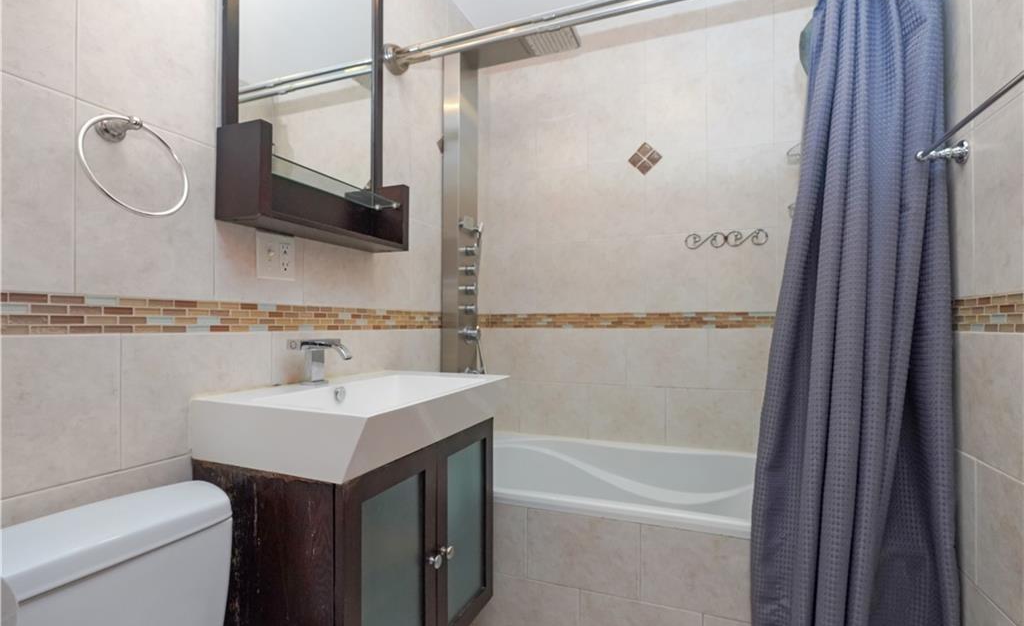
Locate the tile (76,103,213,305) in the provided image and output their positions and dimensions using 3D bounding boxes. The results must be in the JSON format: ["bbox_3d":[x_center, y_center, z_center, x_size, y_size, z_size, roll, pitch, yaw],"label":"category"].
[{"bbox_3d":[-0.722,-0.199,0.913,0.012,0.339,0.252,0,-1,20],"label":"tile"}]

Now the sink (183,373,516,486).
[{"bbox_3d":[-0.348,0.254,1.196,0.469,0.123,0.671,0,-2,20],"label":"sink"}]

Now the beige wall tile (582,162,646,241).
[{"bbox_3d":[0.473,-0.512,2.058,0.248,0.340,0.010,0,-2,20],"label":"beige wall tile"}]

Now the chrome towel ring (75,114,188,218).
[{"bbox_3d":[-0.699,-0.268,0.828,0.072,0.179,0.171,0,-2,20],"label":"chrome towel ring"}]

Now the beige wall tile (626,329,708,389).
[{"bbox_3d":[0.666,0.192,1.970,0.332,0.250,0.010,0,-2,20],"label":"beige wall tile"}]

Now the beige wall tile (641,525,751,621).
[{"bbox_3d":[0.534,0.715,1.260,0.339,0.224,0.012,0,-1,20],"label":"beige wall tile"}]

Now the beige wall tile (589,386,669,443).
[{"bbox_3d":[0.518,0.451,2.047,0.339,0.249,0.012,0,-1,20],"label":"beige wall tile"}]

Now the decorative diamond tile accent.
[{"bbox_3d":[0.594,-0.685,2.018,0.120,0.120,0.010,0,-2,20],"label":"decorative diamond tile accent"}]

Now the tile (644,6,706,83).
[{"bbox_3d":[0.720,-1.173,2.012,0.252,0.276,0.012,0,-1,20],"label":"tile"}]

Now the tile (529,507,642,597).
[{"bbox_3d":[0.211,0.718,1.378,0.339,0.224,0.012,0,-1,20],"label":"tile"}]

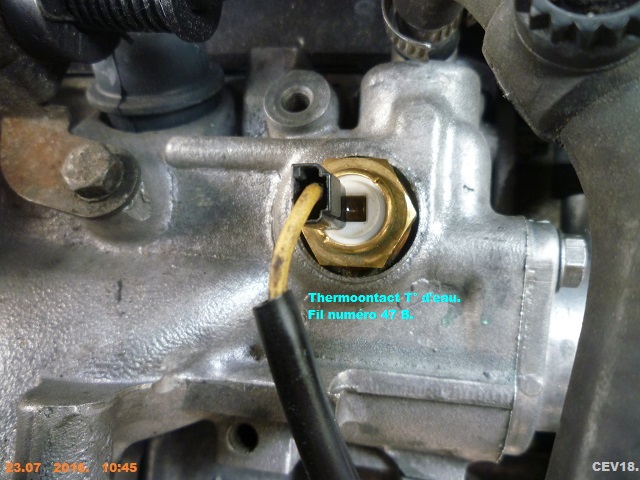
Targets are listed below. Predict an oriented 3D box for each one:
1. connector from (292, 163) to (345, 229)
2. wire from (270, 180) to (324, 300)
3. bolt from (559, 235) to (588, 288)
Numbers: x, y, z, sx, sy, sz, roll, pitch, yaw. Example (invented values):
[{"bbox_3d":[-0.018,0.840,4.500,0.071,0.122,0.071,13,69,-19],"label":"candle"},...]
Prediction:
[{"bbox_3d":[0.000,-0.010,0.127,0.009,0.013,0.019,0,-2,11],"label":"connector"},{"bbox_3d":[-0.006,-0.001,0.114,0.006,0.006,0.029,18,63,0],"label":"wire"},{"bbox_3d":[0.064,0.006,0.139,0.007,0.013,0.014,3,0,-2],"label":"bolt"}]

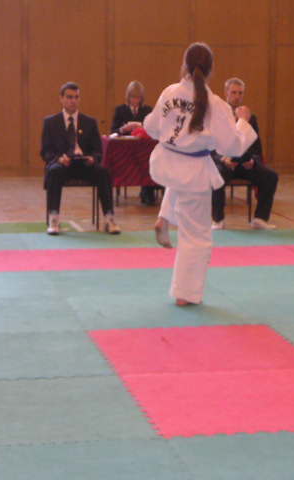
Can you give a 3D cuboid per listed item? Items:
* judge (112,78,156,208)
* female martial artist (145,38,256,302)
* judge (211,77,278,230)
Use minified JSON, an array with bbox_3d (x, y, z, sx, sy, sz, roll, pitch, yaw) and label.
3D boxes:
[{"bbox_3d":[-0.094,-1.059,12.892,0.540,1.290,0.720,-1,8,-12],"label":"judge"},{"bbox_3d":[0.343,-0.415,7.515,0.680,1.590,0.620,1,8,5],"label":"female martial artist"},{"bbox_3d":[0.847,-0.783,10.977,0.680,1.360,0.710,-1,8,-12],"label":"judge"}]

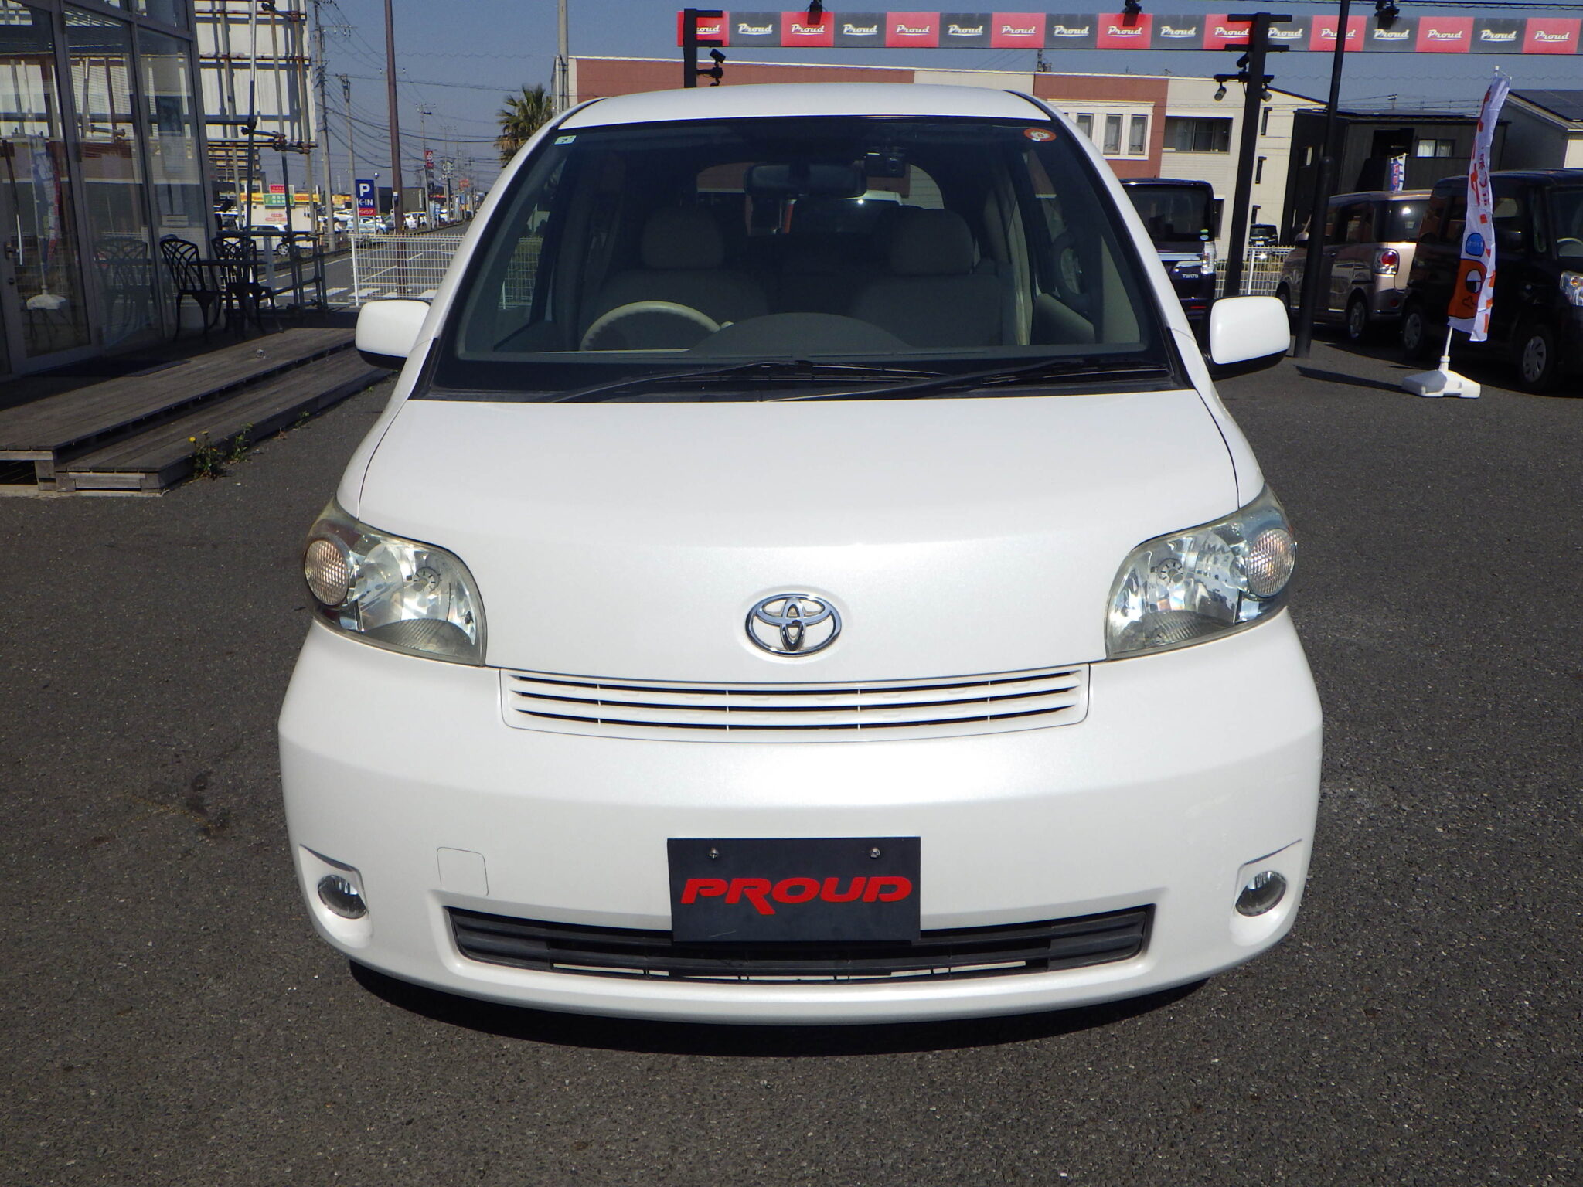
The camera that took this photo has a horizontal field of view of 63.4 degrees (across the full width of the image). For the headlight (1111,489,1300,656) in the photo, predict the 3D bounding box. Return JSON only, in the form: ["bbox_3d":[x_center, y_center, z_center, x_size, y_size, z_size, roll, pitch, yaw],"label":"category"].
[{"bbox_3d":[0.600,-0.047,1.923,0.370,0.210,0.270,-3,16,-12],"label":"headlight"}]

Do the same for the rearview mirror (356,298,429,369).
[{"bbox_3d":[-0.804,-0.542,2.678,0.200,0.157,0.130,1,16,1],"label":"rearview mirror"}]

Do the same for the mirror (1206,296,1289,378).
[{"bbox_3d":[0.931,-0.536,2.674,0.200,0.157,0.130,1,16,1],"label":"mirror"}]

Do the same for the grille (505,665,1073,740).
[{"bbox_3d":[0.003,0.160,1.745,0.820,0.090,0.120,1,16,1],"label":"grille"}]

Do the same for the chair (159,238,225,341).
[{"bbox_3d":[-5.346,-2.708,11.400,0.420,0.880,0.480,5,16,14],"label":"chair"}]

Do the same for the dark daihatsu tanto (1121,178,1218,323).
[{"bbox_3d":[3.675,-3.929,15.092,1.475,1.755,3.400,0,16,-2],"label":"dark daihatsu tanto"}]

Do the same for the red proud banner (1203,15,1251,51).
[{"bbox_3d":[4.536,-5.779,13.194,0.580,0.345,0.030,1,16,0],"label":"red proud banner"}]

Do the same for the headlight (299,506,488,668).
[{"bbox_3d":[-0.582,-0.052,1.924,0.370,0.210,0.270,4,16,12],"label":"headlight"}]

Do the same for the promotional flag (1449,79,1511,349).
[{"bbox_3d":[5.307,-2.976,9.892,0.420,1.950,0.250,1,16,0],"label":"promotional flag"}]

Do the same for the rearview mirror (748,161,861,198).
[{"bbox_3d":[0.027,-0.871,2.700,0.250,0.072,0.045,-2,13,-10],"label":"rearview mirror"}]

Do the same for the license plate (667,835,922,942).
[{"bbox_3d":[0.006,0.393,1.694,0.330,0.165,0.010,0,21,0],"label":"license plate"}]

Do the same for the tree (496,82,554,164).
[{"bbox_3d":[-10.910,-18.017,54.155,2.700,6.550,2.700,1,16,0],"label":"tree"}]

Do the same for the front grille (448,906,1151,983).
[{"bbox_3d":[0.011,0.492,1.805,0.980,0.085,0.110,0,16,-1],"label":"front grille"}]

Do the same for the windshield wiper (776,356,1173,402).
[{"bbox_3d":[0.345,-0.406,2.420,0.760,0.090,0.080,-2,16,-9],"label":"windshield wiper"}]

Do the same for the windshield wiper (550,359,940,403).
[{"bbox_3d":[-0.078,-0.377,2.266,0.690,0.085,0.130,1,16,1],"label":"windshield wiper"}]

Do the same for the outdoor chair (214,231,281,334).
[{"bbox_3d":[-5.126,-2.914,12.046,0.450,0.880,0.520,-12,20,-36],"label":"outdoor chair"}]

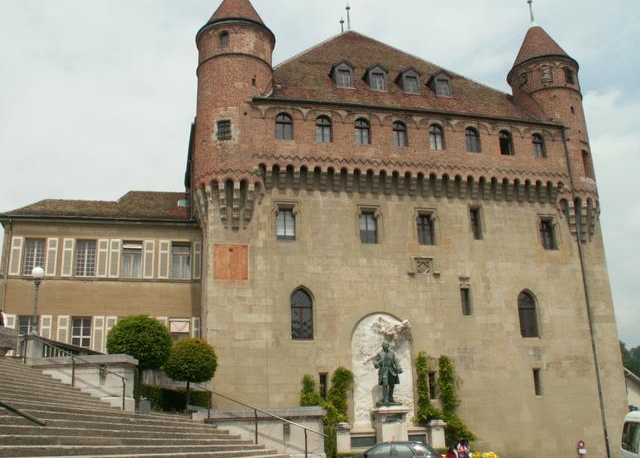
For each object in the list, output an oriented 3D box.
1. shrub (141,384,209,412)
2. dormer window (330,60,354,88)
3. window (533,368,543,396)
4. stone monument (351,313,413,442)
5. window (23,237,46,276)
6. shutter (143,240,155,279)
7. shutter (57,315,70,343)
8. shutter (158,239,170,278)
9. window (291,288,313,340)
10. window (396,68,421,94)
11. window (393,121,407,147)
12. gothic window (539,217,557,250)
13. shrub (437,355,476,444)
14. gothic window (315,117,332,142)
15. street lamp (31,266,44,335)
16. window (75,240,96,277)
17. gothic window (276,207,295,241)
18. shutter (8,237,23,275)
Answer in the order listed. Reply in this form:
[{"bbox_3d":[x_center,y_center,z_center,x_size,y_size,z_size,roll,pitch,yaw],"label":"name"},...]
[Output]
[{"bbox_3d":[-5.493,6.463,24.600,2.650,1.100,1.200,2,-19,-13],"label":"shrub"},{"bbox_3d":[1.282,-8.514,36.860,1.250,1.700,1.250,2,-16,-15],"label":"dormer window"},{"bbox_3d":[10.353,7.313,30.928,0.418,1.293,0.250,2,-19,-13],"label":"window"},{"bbox_3d":[3.253,7.677,31.378,3.315,7.552,1.600,2,-16,-16],"label":"stone monument"},{"bbox_3d":[-14.683,1.450,33.397,1.035,2.051,0.150,2,-16,-14],"label":"window"},{"bbox_3d":[-9.158,1.621,34.693,0.554,2.072,0.060,2,-16,-14],"label":"shutter"},{"bbox_3d":[-12.560,5.233,31.706,0.550,2.050,0.060,2,-19,-12],"label":"shutter"},{"bbox_3d":[-8.173,1.571,33.948,0.550,2.110,0.060,2,-19,-12],"label":"shutter"},{"bbox_3d":[-0.887,4.174,31.982,1.125,2.599,0.300,2,-16,-16],"label":"window"},{"bbox_3d":[5.407,-8.875,40.191,1.254,1.800,1.300,2,-16,-14],"label":"window"},{"bbox_3d":[4.226,-4.993,34.436,0.830,1.519,0.300,2,-16,-15],"label":"window"},{"bbox_3d":[12.617,0.325,35.893,1.083,1.729,0.300,2,-16,-15],"label":"gothic window"},{"bbox_3d":[6.649,8.443,32.179,1.705,4.179,0.800,2,-16,-14],"label":"shrub"},{"bbox_3d":[0.214,-5.288,34.359,0.886,1.617,0.250,2,-16,-16],"label":"gothic window"},{"bbox_3d":[-9.502,2.410,21.729,0.410,2.319,0.410,-2,-15,0],"label":"street lamp"},{"bbox_3d":[-12.298,1.536,34.002,0.995,2.072,0.150,2,-16,-14],"label":"window"},{"bbox_3d":[-1.745,-0.249,32.996,0.967,1.831,0.300,2,-16,-16],"label":"gothic window"},{"bbox_3d":[-15.535,1.384,33.019,0.531,1.994,0.070,0,-16,-7],"label":"shutter"}]

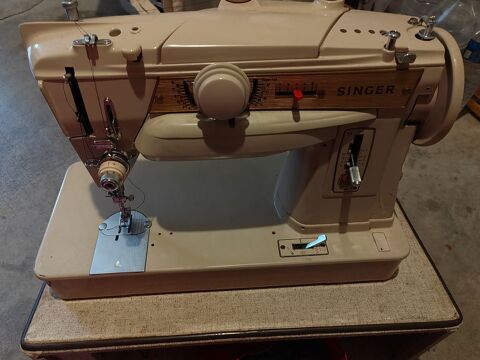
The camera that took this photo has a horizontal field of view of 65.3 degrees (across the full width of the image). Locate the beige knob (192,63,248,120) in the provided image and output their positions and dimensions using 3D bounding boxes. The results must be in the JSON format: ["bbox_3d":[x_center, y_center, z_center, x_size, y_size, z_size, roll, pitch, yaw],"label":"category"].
[{"bbox_3d":[-0.013,-0.064,0.269,0.041,0.041,0.025,-2,42,-4],"label":"beige knob"}]

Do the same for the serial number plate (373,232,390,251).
[{"bbox_3d":[0.145,0.063,0.382,0.012,0.002,0.022,-3,47,-2],"label":"serial number plate"}]

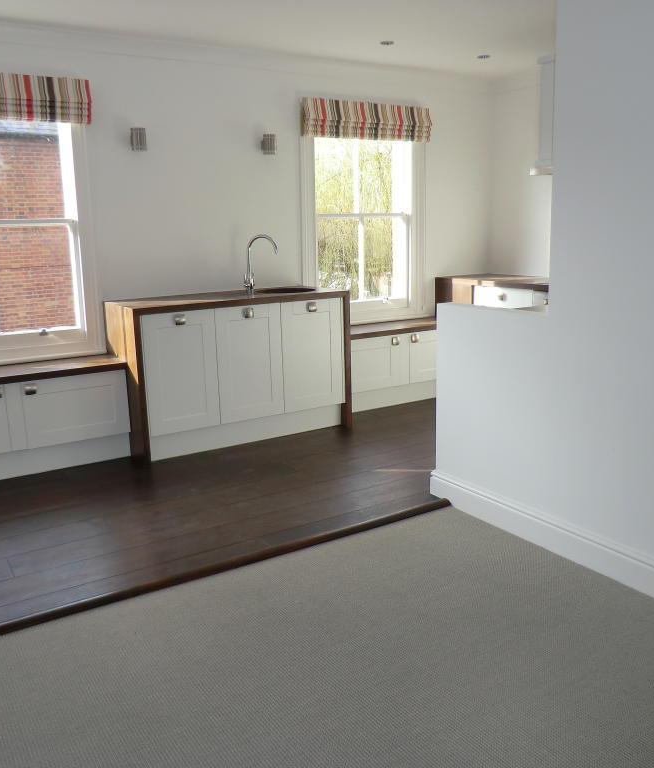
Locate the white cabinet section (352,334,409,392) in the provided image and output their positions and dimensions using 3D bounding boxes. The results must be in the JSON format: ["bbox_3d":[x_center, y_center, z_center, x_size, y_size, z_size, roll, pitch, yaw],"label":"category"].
[{"bbox_3d":[0.256,-0.178,5.370,0.623,0.385,0.403,-9,14,-31],"label":"white cabinet section"}]

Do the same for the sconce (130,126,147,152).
[{"bbox_3d":[-1.159,-1.499,4.370,0.091,0.138,0.104,-9,15,-31],"label":"sconce"}]

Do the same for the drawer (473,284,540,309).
[{"bbox_3d":[1.487,-0.651,5.333,0.460,0.166,0.582,-9,15,-31],"label":"drawer"}]

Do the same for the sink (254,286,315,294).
[{"bbox_3d":[-0.272,-0.552,4.886,0.418,0.169,0.418,-9,15,-31],"label":"sink"}]

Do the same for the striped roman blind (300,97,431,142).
[{"bbox_3d":[0.312,-1.922,5.203,1.129,0.255,0.094,-9,15,-31],"label":"striped roman blind"}]

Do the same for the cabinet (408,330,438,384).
[{"bbox_3d":[0.746,-0.259,5.702,0.485,0.395,0.350,-9,15,-31],"label":"cabinet"}]

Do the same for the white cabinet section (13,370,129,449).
[{"bbox_3d":[-1.551,0.110,4.256,0.609,0.385,0.403,-9,14,-31],"label":"white cabinet section"}]

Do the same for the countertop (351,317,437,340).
[{"bbox_3d":[0.458,-0.423,5.460,1.197,0.039,0.388,-9,15,-31],"label":"countertop"}]

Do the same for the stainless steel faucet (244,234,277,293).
[{"bbox_3d":[-0.451,-0.826,4.860,0.240,0.383,0.068,-1,13,1],"label":"stainless steel faucet"}]

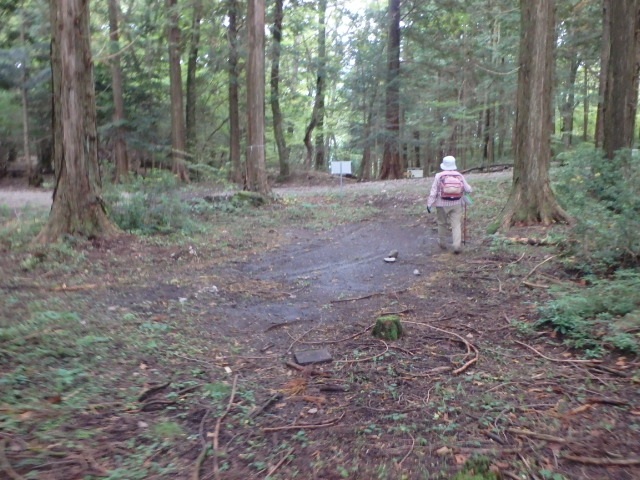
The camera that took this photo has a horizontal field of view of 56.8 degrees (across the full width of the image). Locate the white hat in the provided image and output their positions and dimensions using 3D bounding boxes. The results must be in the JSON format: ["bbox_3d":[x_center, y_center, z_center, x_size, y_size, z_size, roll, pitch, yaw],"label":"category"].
[{"bbox_3d":[2.031,-1.206,9.330,0.260,0.200,0.280,0,7,-3],"label":"white hat"}]

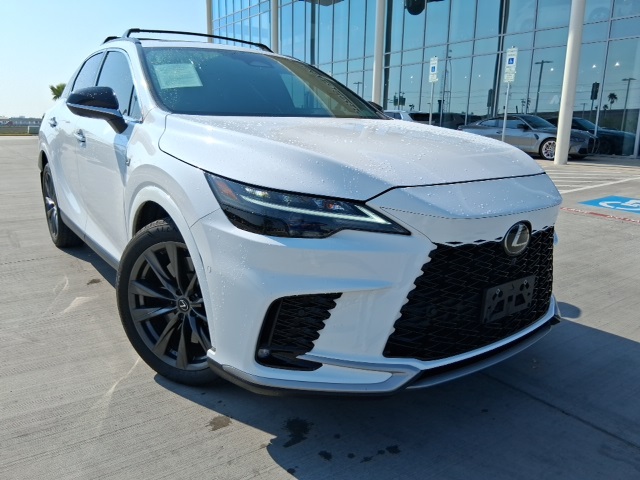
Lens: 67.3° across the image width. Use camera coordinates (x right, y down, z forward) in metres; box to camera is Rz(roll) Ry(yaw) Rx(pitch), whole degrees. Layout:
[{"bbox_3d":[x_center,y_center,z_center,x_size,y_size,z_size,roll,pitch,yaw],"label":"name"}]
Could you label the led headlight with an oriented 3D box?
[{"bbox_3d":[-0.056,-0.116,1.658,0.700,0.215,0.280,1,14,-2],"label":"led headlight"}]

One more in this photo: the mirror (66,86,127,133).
[{"bbox_3d":[-1.132,-0.659,2.442,0.265,0.235,0.200,-9,17,-37],"label":"mirror"}]

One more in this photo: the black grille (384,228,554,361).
[{"bbox_3d":[0.677,0.174,1.871,1.020,0.450,0.170,-9,17,-37],"label":"black grille"}]

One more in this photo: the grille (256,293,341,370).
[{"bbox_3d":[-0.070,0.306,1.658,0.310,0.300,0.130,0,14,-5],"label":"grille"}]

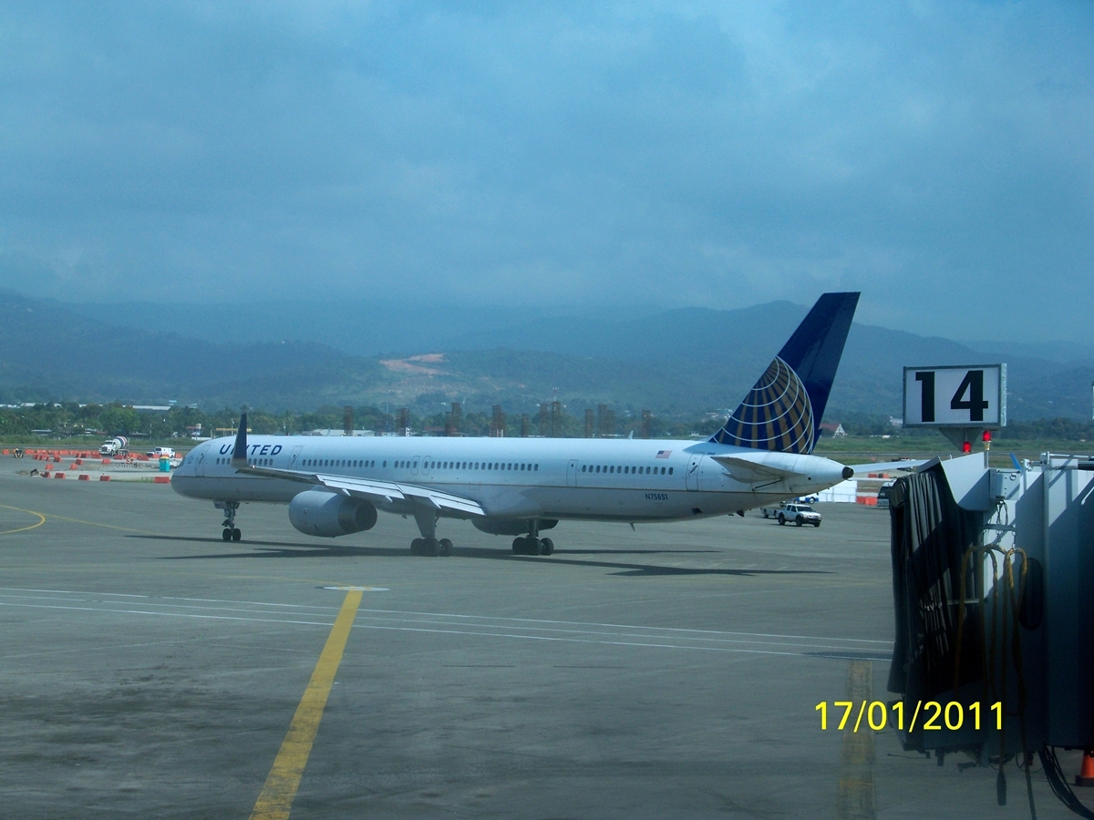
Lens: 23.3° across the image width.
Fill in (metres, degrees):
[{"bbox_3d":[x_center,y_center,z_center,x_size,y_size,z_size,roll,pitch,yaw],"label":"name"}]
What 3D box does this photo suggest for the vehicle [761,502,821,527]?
[{"bbox_3d":[19.422,8.157,205.000,1.820,1.770,5.050,1,-1,-21],"label":"vehicle"}]

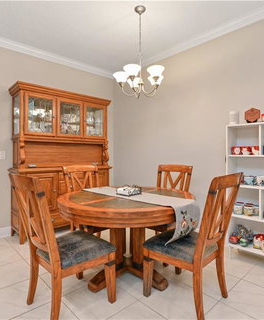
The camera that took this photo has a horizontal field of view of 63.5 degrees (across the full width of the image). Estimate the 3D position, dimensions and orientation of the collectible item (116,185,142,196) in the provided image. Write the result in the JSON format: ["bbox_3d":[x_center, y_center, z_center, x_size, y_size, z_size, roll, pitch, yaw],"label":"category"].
[{"bbox_3d":[-0.030,0.318,2.197,0.190,0.075,0.190,0,1,-43],"label":"collectible item"}]

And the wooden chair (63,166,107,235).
[{"bbox_3d":[-0.443,0.614,2.573,0.500,1.030,0.620,0,1,-44],"label":"wooden chair"}]

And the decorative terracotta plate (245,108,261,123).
[{"bbox_3d":[1.320,-0.479,2.331,0.060,0.172,0.157,0,1,-43],"label":"decorative terracotta plate"}]

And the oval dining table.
[{"bbox_3d":[-0.047,0.744,2.153,1.340,0.778,1.340,0,1,-43],"label":"oval dining table"}]

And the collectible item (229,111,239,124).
[{"bbox_3d":[1.190,-0.478,2.484,0.105,0.170,0.105,0,1,-43],"label":"collectible item"}]

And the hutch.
[{"bbox_3d":[-1.072,0.049,3.445,1.520,2.145,0.510,0,1,-43],"label":"hutch"}]

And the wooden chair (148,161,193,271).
[{"bbox_3d":[0.372,0.615,2.618,0.500,1.030,0.620,0,1,43],"label":"wooden chair"}]

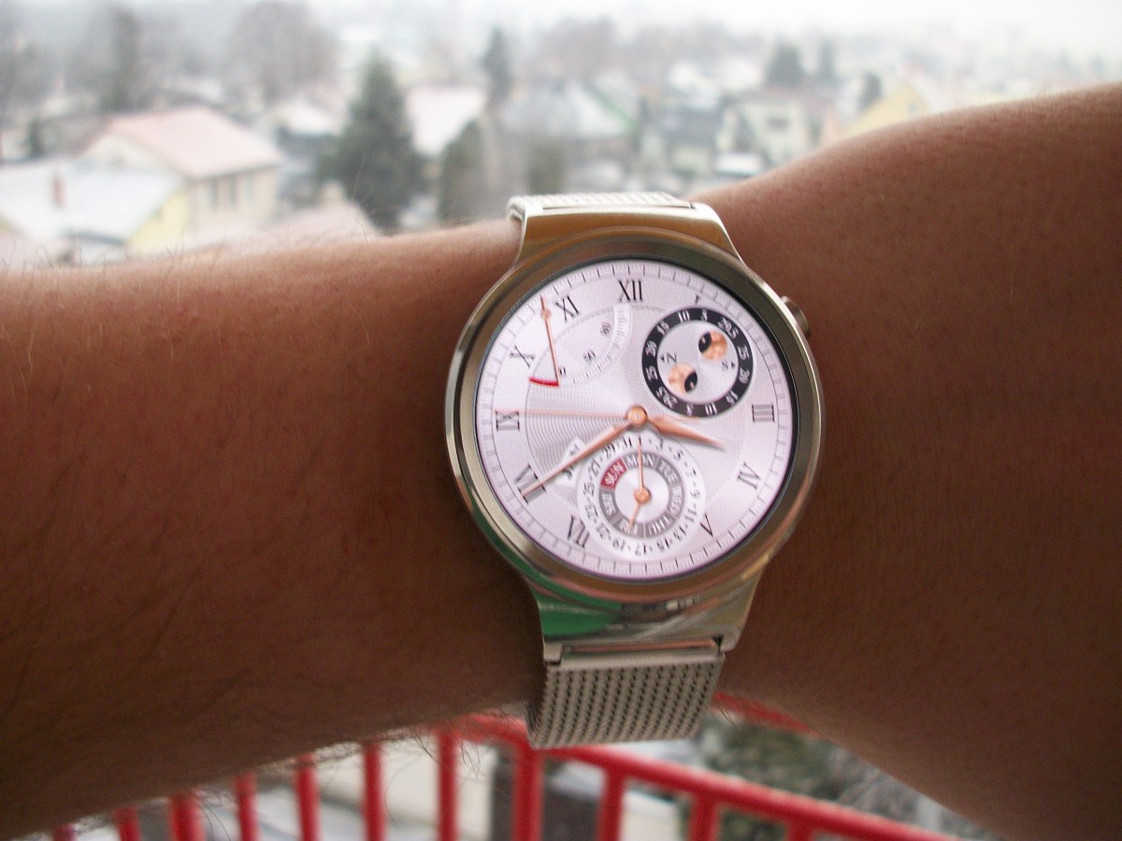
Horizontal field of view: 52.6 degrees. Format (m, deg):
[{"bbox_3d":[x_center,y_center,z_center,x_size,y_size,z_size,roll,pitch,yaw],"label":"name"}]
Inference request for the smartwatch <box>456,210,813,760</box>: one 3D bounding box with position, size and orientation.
[{"bbox_3d":[0.006,0.005,0.150,0.043,0.070,0.055,-2,-8,-6],"label":"smartwatch"}]

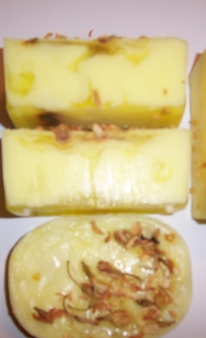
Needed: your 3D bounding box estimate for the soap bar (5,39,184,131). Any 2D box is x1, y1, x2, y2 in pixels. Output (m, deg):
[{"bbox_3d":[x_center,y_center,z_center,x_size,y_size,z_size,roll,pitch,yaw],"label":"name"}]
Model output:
[{"bbox_3d":[-0.004,-0.043,0.230,0.085,0.029,0.032,-1,82,-4],"label":"soap bar"}]

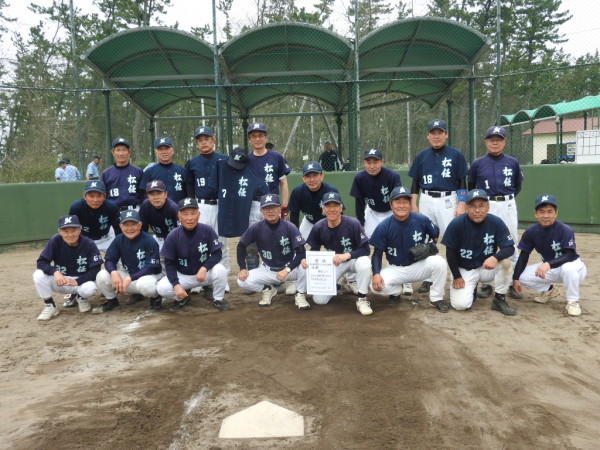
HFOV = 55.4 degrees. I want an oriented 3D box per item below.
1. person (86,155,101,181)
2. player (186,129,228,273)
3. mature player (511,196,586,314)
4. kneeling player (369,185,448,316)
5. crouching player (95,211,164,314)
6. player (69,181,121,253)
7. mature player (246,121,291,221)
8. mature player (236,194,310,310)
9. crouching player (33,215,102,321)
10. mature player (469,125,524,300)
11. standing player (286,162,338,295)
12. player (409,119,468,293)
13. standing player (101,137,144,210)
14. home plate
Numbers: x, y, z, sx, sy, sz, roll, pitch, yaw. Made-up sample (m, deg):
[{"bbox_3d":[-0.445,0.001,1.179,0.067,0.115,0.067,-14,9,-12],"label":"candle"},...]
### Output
[{"bbox_3d":[-5.861,-1.119,16.211,0.355,1.704,0.492,1,7,19],"label":"person"},{"bbox_3d":[-0.962,-0.175,6.082,0.571,1.773,0.374,-2,6,-5],"label":"player"},{"bbox_3d":[2.235,0.231,5.143,0.650,1.015,0.729,1,7,23],"label":"mature player"},{"bbox_3d":[0.974,0.198,5.282,0.720,1.109,0.700,-1,7,3],"label":"kneeling player"},{"bbox_3d":[-1.629,0.321,5.539,0.640,0.953,0.660,-3,7,-10],"label":"crouching player"},{"bbox_3d":[-2.031,0.160,5.739,0.571,1.231,0.690,-2,6,-8],"label":"player"},{"bbox_3d":[-0.407,-0.181,6.062,0.591,1.763,0.374,-1,6,-1],"label":"mature player"},{"bbox_3d":[-0.260,0.224,5.492,0.660,1.074,0.690,-1,6,3],"label":"mature player"},{"bbox_3d":[-2.172,0.351,5.382,0.630,0.936,0.690,-3,6,-14],"label":"crouching player"},{"bbox_3d":[1.928,-0.138,5.598,0.561,1.665,0.374,0,6,12],"label":"mature player"},{"bbox_3d":[0.148,0.042,5.845,0.600,1.336,0.700,-2,7,1],"label":"standing player"},{"bbox_3d":[1.414,-0.196,5.841,0.630,1.736,0.360,-1,7,8],"label":"player"},{"bbox_3d":[-1.925,-0.127,6.321,0.550,1.679,0.360,-3,7,-10],"label":"standing player"},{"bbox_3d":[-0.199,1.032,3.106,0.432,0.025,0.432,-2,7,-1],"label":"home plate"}]

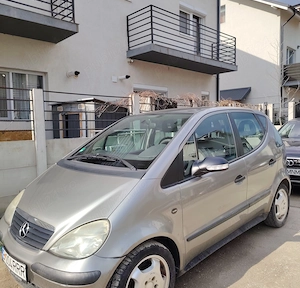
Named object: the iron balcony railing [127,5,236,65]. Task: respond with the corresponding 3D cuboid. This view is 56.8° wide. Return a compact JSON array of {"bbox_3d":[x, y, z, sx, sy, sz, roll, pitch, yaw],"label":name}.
[{"bbox_3d":[1.294,-3.329,9.208,4.447,1.020,1.036,-6,6,-44],"label":"iron balcony railing"}]

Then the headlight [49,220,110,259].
[{"bbox_3d":[-0.483,0.627,1.850,0.380,0.255,0.290,2,6,36],"label":"headlight"}]

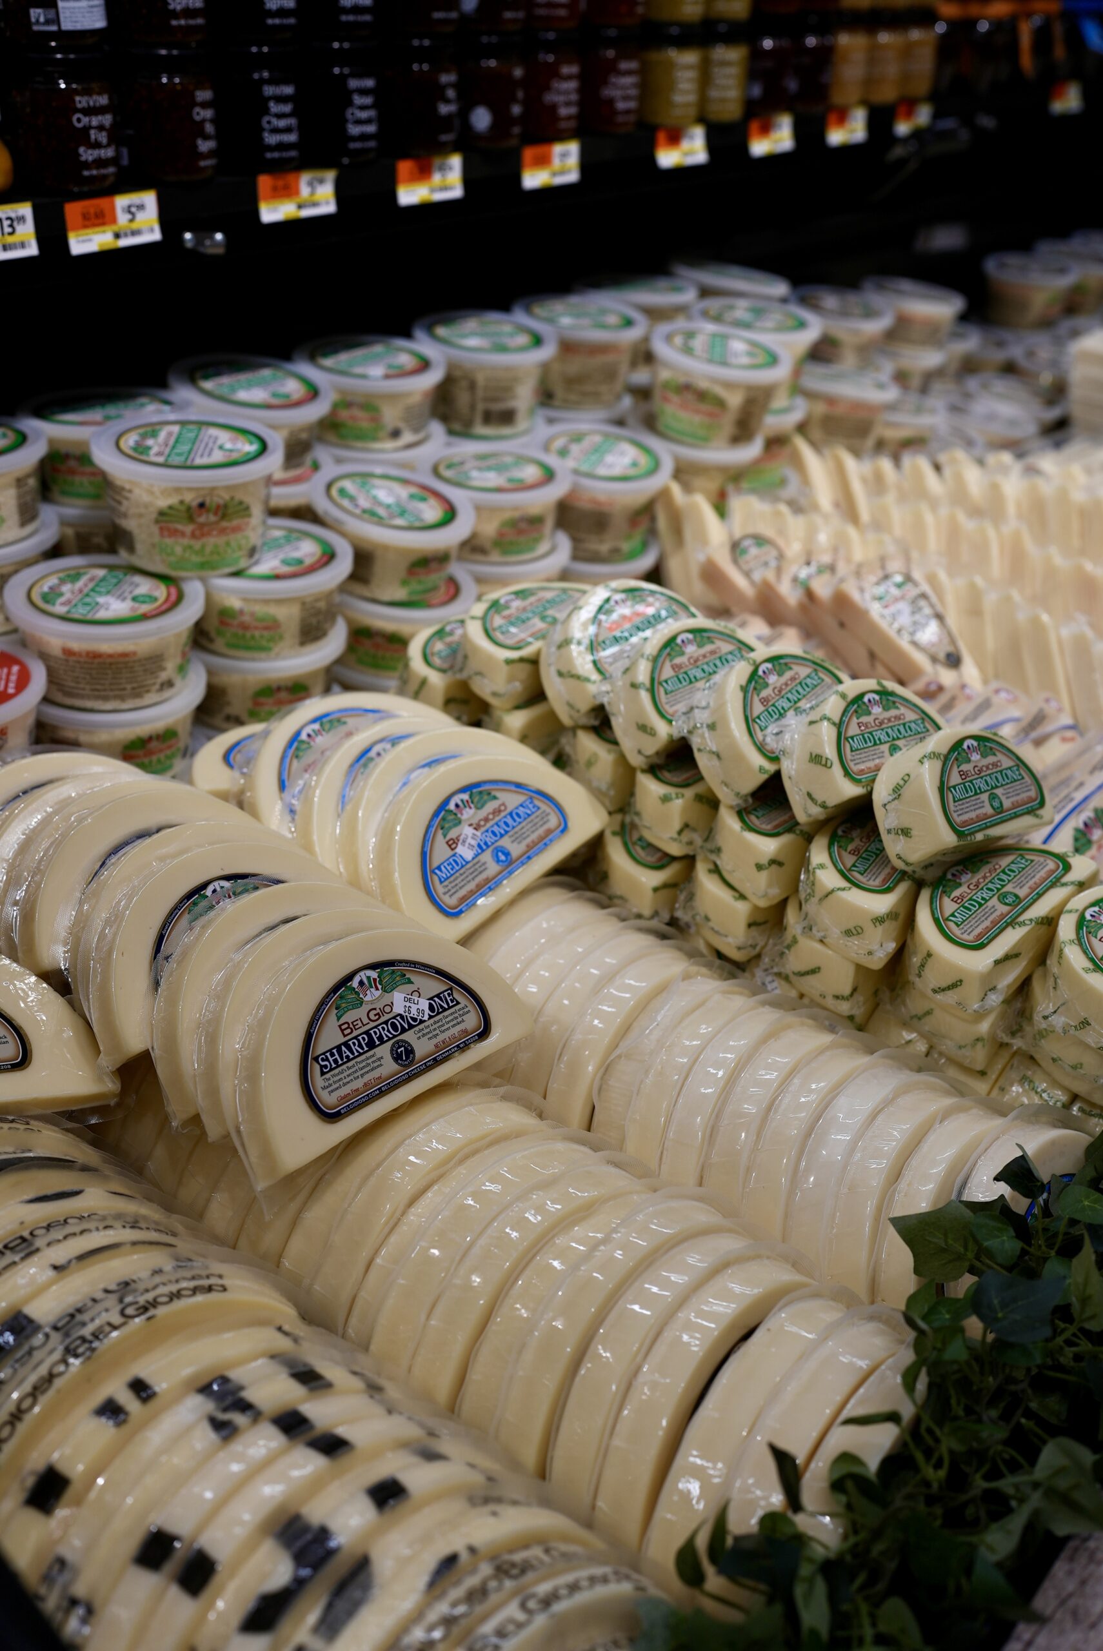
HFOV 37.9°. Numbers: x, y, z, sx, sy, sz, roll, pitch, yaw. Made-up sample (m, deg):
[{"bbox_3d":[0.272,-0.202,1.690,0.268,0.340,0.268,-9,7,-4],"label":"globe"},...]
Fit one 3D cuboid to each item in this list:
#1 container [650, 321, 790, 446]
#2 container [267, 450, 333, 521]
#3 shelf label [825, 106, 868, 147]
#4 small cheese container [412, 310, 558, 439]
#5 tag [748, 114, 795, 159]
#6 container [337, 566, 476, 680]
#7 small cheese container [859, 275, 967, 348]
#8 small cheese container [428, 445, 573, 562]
[{"bbox_3d":[0.134,-0.367,1.353,0.117,0.073,0.117,8,35,-6],"label":"container"},{"bbox_3d":[-0.224,-0.245,1.204,0.117,0.058,0.117,32,40,32],"label":"container"},{"bbox_3d":[0.283,-0.667,1.533,0.002,0.032,0.066,19,34,40],"label":"shelf label"},{"bbox_3d":[-0.057,-0.371,1.328,0.117,0.073,0.117,4,34,-3],"label":"small cheese container"},{"bbox_3d":[0.200,-0.626,1.457,0.002,0.032,0.066,19,34,40],"label":"tag"},{"bbox_3d":[-0.114,-0.156,1.175,0.115,0.059,0.115,6,31,0],"label":"container"},{"bbox_3d":[0.426,-0.605,1.905,0.115,0.059,0.115,7,33,0],"label":"small cheese container"},{"bbox_3d":[-0.041,-0.255,1.283,0.115,0.059,0.115,4,31,0],"label":"small cheese container"}]

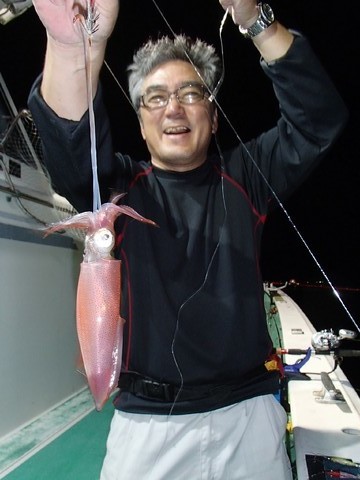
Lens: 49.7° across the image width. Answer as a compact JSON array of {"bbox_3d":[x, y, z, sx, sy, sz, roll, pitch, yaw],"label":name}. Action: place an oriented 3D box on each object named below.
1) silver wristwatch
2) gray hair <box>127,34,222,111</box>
[{"bbox_3d":[0.156,-0.448,0.795,0.042,0.065,0.061,33,-28,-35],"label":"silver wristwatch"},{"bbox_3d":[-0.012,-0.353,0.845,0.198,0.190,0.210,-5,-2,3],"label":"gray hair"}]

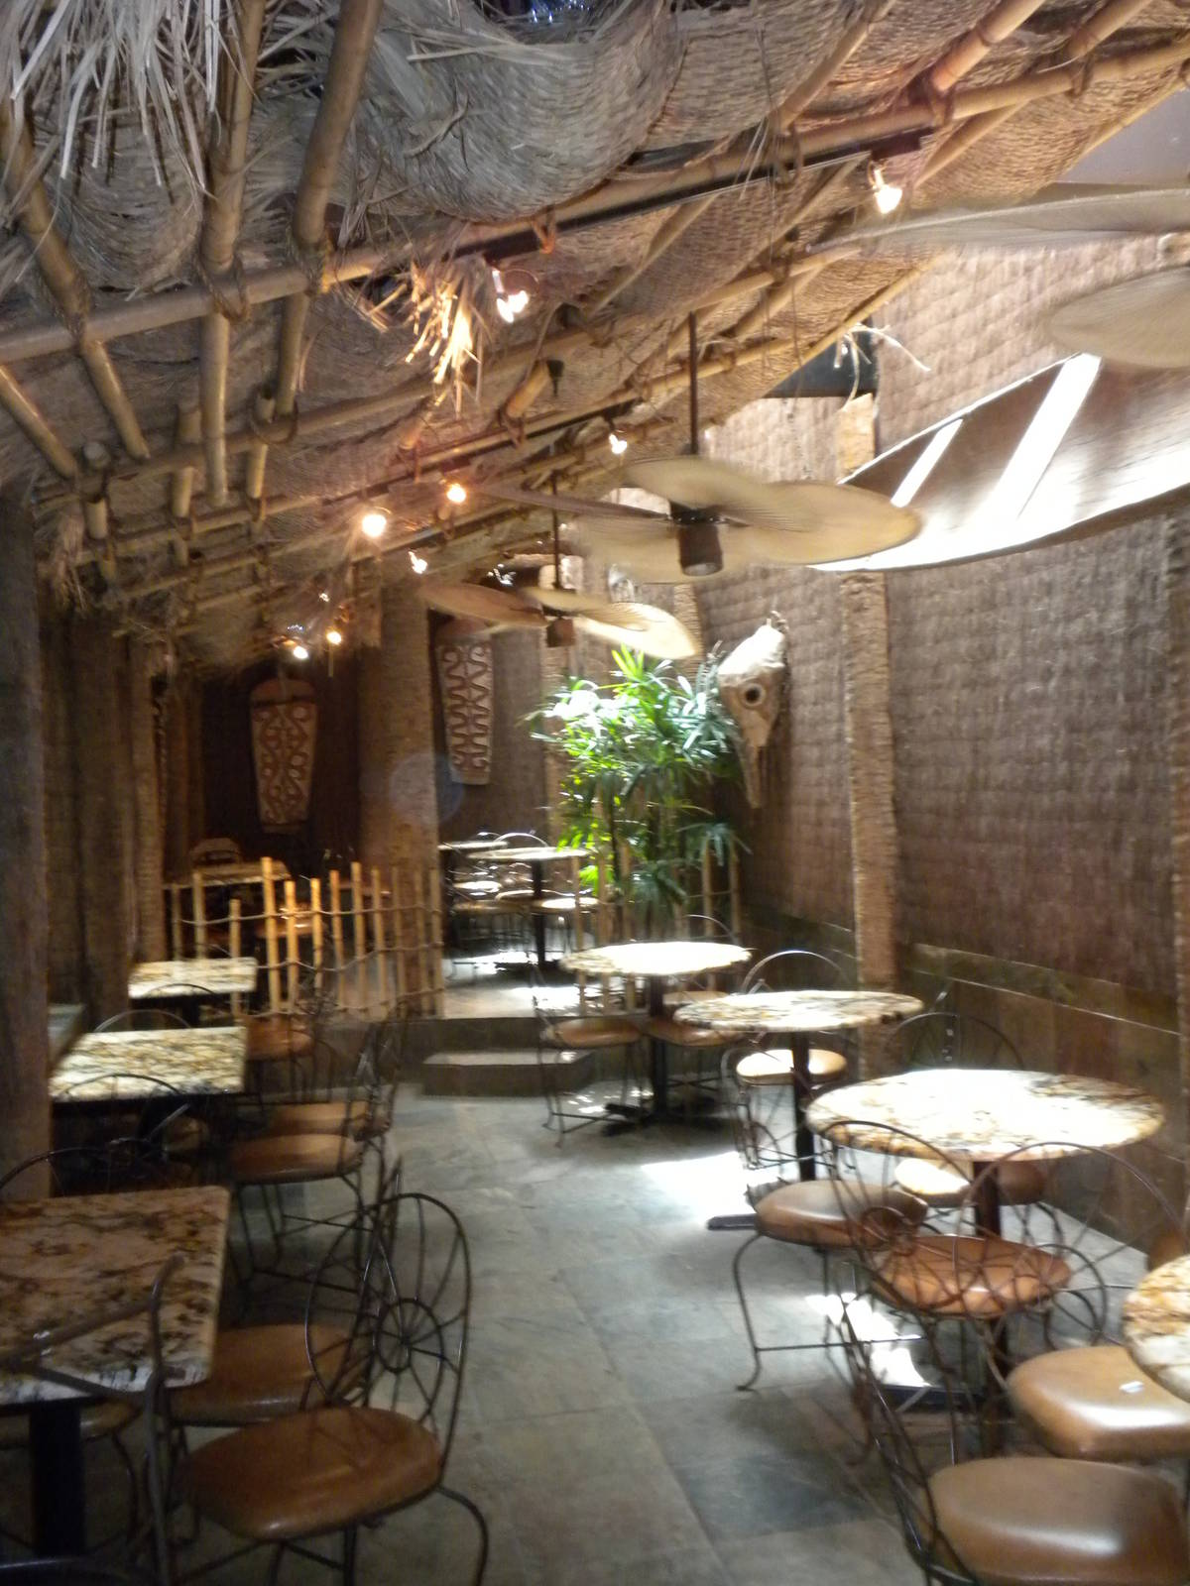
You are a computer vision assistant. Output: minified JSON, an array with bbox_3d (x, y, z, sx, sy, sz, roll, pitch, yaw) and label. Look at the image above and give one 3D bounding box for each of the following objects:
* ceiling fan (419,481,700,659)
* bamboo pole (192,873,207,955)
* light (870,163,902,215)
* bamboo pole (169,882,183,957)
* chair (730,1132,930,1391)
[{"bbox_3d":[-0.181,-1.116,8.279,1.390,0.821,1.390,-2,1,0],"label":"ceiling fan"},{"bbox_3d":[-2.050,0.811,8.839,0.045,0.803,0.045,-3,1,-12],"label":"bamboo pole"},{"bbox_3d":[0.631,-1.310,3.676,0.075,0.120,0.085,-2,1,-11],"label":"light"},{"bbox_3d":[-2.174,0.844,8.840,0.045,0.739,0.045,-2,1,-12],"label":"bamboo pole"},{"bbox_3d":[0.631,1.115,4.503,0.450,0.860,0.510,-3,2,-42],"label":"chair"}]

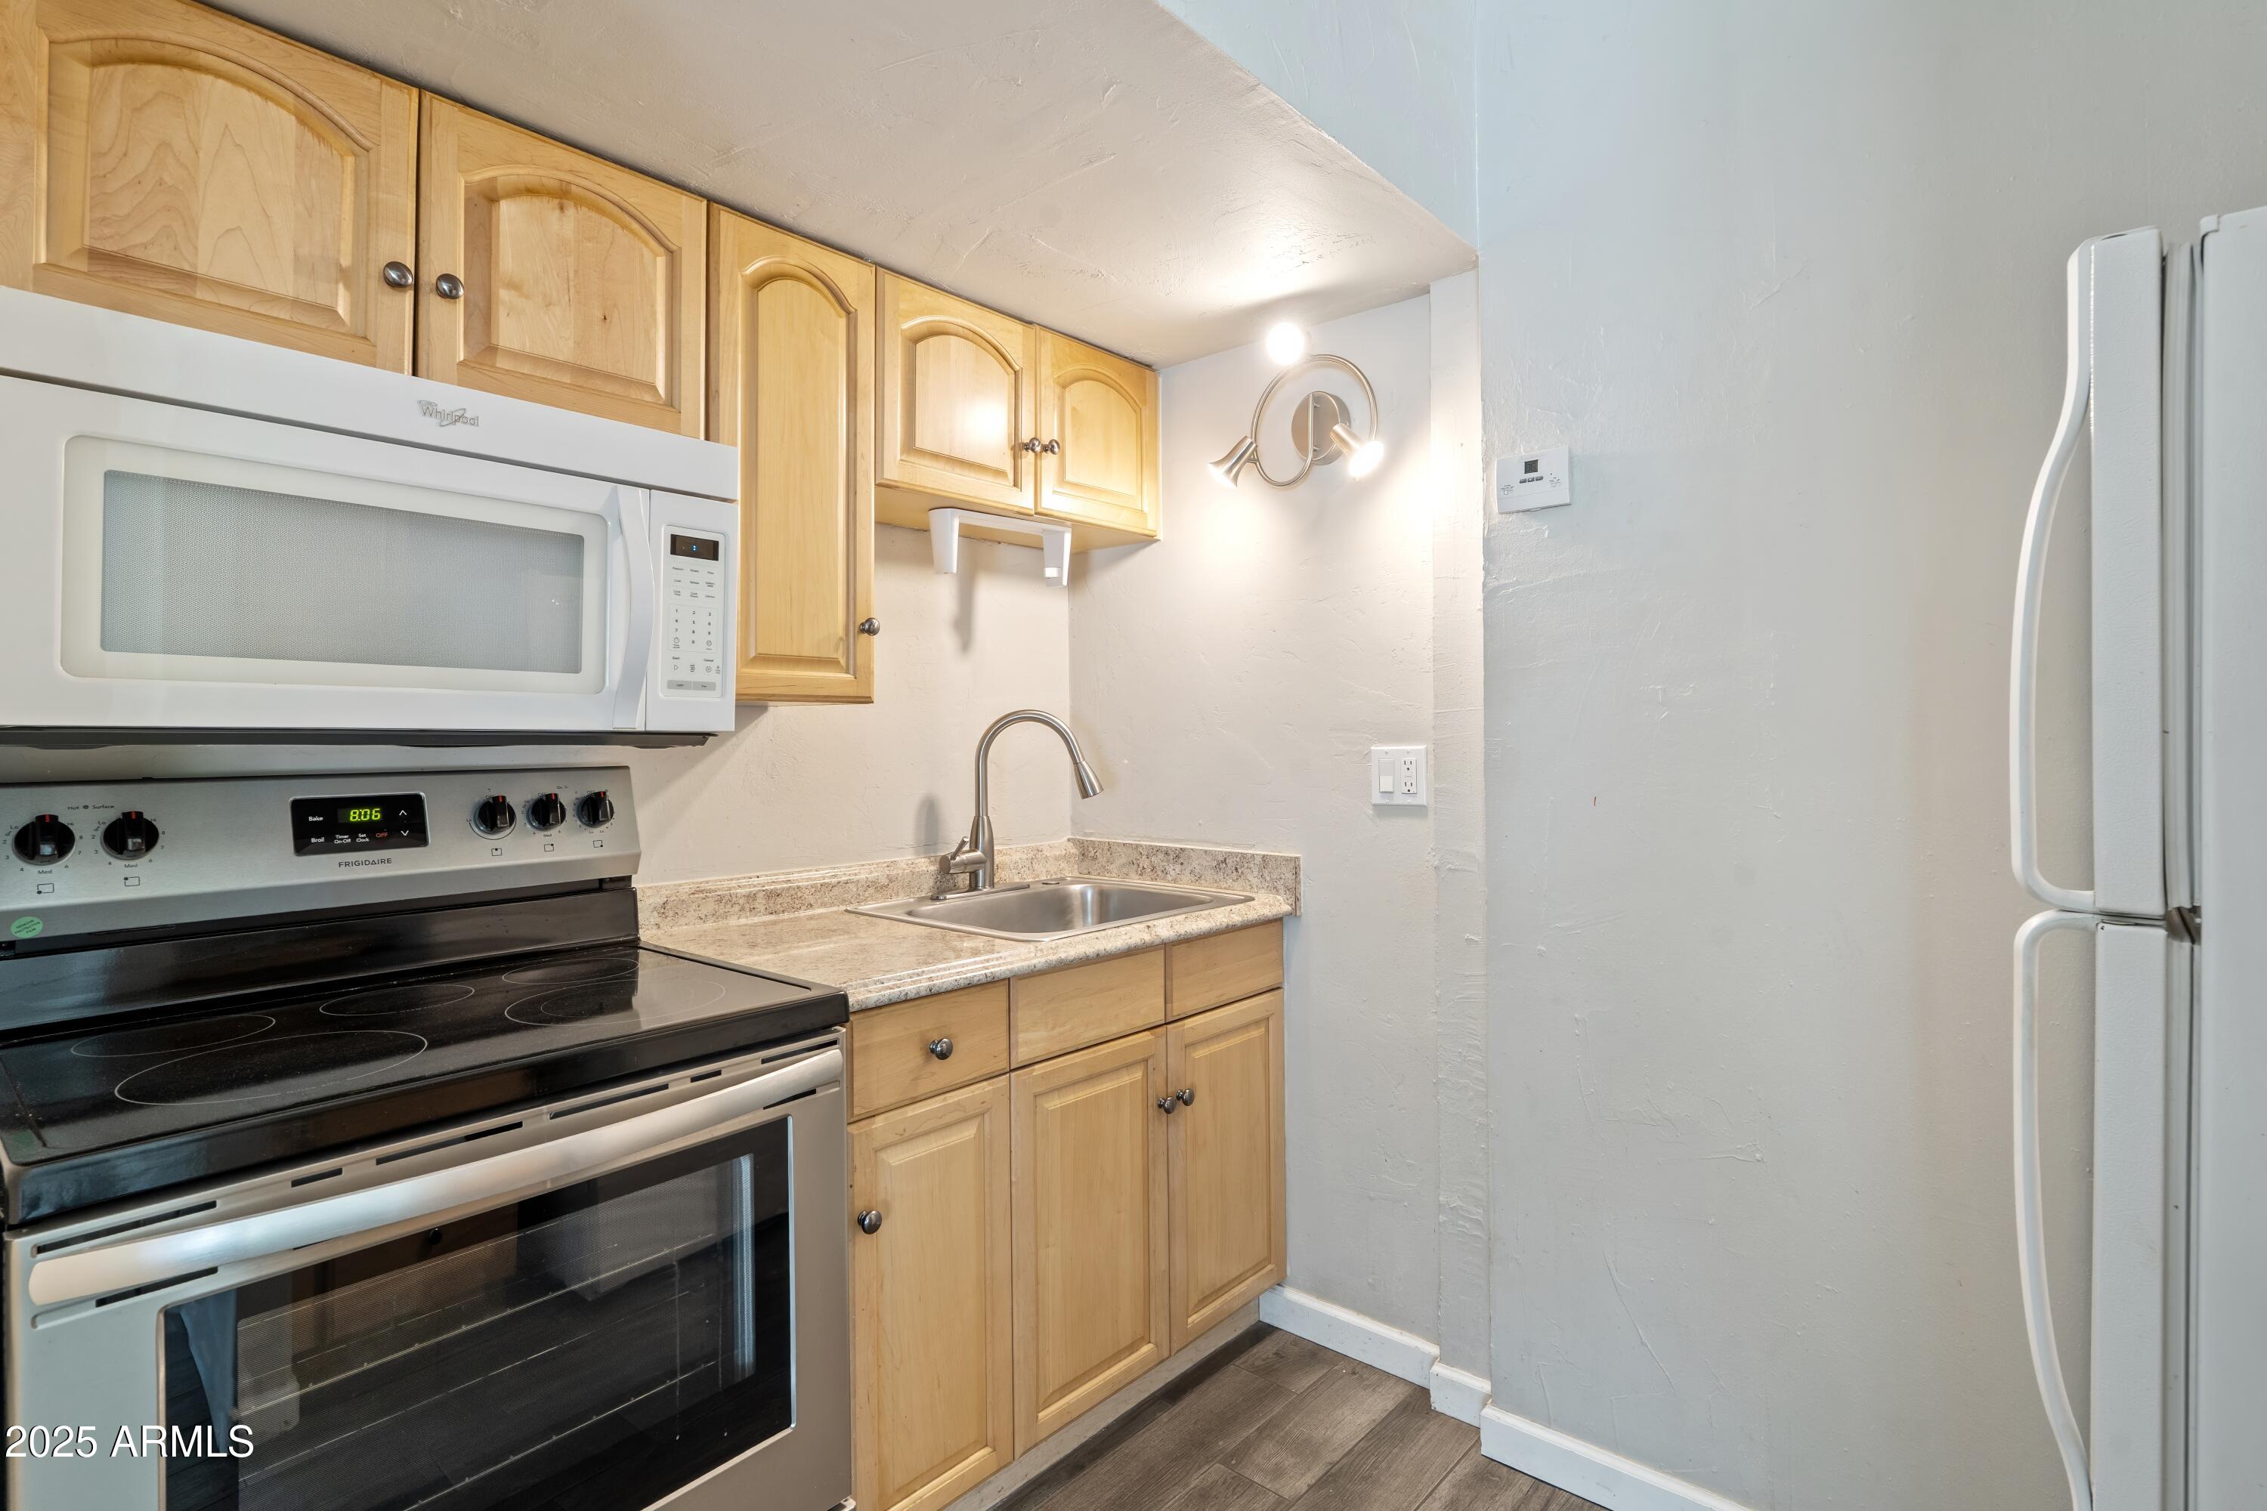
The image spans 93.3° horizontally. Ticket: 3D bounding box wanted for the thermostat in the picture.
[{"bbox_3d":[0.650,-0.448,1.749,0.122,0.090,0.027,0,1,43],"label":"thermostat"}]

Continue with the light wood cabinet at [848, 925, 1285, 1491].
[{"bbox_3d":[-0.268,0.768,2.058,0.633,0.867,1.039,0,1,43],"label":"light wood cabinet"}]

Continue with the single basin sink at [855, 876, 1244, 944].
[{"bbox_3d":[-0.155,0.389,2.203,0.563,0.171,0.617,0,1,43],"label":"single basin sink"}]

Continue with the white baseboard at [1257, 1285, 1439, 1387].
[{"bbox_3d":[0.423,1.152,2.134,0.402,0.086,0.013,0,1,43],"label":"white baseboard"}]

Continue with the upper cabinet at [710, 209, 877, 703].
[{"bbox_3d":[-0.662,-0.472,1.866,0.310,0.769,0.300,0,1,43],"label":"upper cabinet"}]

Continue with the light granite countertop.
[{"bbox_3d":[-0.264,0.278,2.047,0.654,0.124,1.044,0,1,43],"label":"light granite countertop"}]

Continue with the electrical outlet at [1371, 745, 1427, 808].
[{"bbox_3d":[0.504,0.040,2.040,0.115,0.113,0.010,0,1,43],"label":"electrical outlet"}]

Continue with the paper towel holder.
[{"bbox_3d":[-0.268,-0.422,2.208,0.072,0.127,0.310,0,1,43],"label":"paper towel holder"}]

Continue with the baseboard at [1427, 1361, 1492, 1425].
[{"bbox_3d":[0.591,1.154,1.927,0.112,0.083,0.014,0,1,43],"label":"baseboard"}]

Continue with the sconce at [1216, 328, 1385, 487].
[{"bbox_3d":[0.314,-0.688,2.108,0.387,0.293,0.146,0,1,43],"label":"sconce"}]

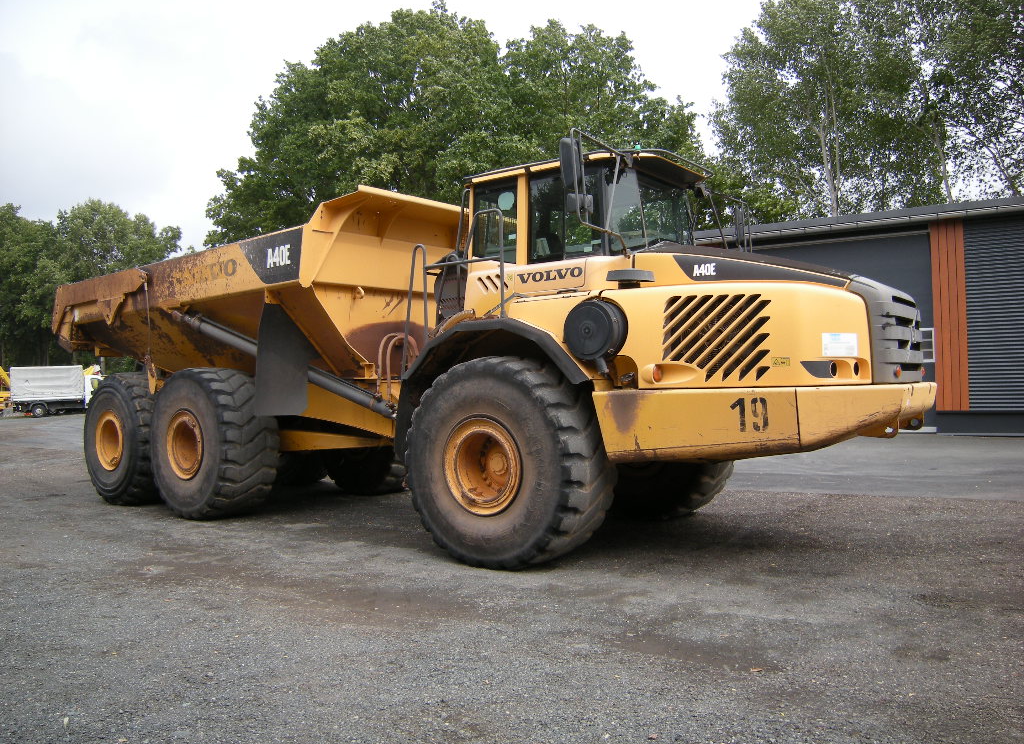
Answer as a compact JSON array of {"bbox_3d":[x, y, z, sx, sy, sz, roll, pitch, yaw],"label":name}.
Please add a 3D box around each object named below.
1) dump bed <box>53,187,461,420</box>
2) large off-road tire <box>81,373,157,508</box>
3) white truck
[{"bbox_3d":[-3.139,-0.768,11.413,6.700,2.050,3.360,-2,-1,40],"label":"dump bed"},{"bbox_3d":[-5.136,0.897,11.371,1.844,1.790,0.760,-2,-1,40],"label":"large off-road tire"},{"bbox_3d":[-24.915,0.985,47.239,6.000,2.880,2.150,-1,-1,-25],"label":"white truck"}]

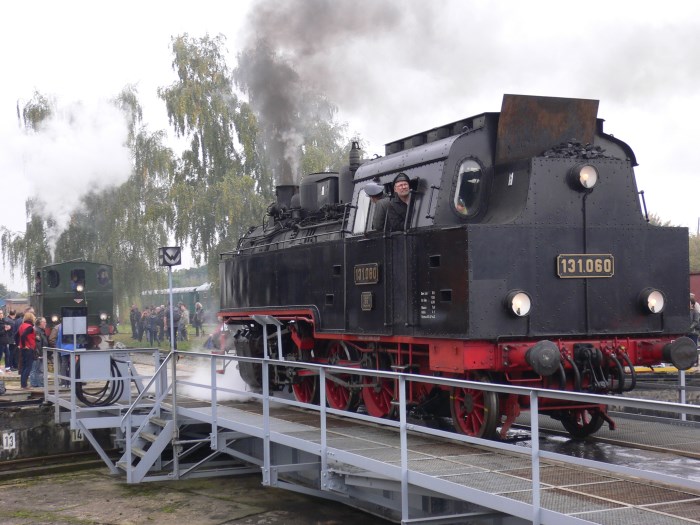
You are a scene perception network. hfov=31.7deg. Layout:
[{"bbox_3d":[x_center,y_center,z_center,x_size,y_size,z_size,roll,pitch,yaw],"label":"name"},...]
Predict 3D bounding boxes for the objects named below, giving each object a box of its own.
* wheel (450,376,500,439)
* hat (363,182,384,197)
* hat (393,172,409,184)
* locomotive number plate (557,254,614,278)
[{"bbox_3d":[1.459,1.660,14.567,0.140,0.920,0.920,0,-2,-23],"label":"wheel"},{"bbox_3d":[0.299,-0.926,15.691,0.260,0.140,0.240,-3,-3,41],"label":"hat"},{"bbox_3d":[0.625,-1.019,14.965,0.200,0.140,0.250,0,-2,-13],"label":"hat"},{"bbox_3d":[2.626,0.045,13.762,0.730,0.260,0.035,0,-2,-23],"label":"locomotive number plate"}]

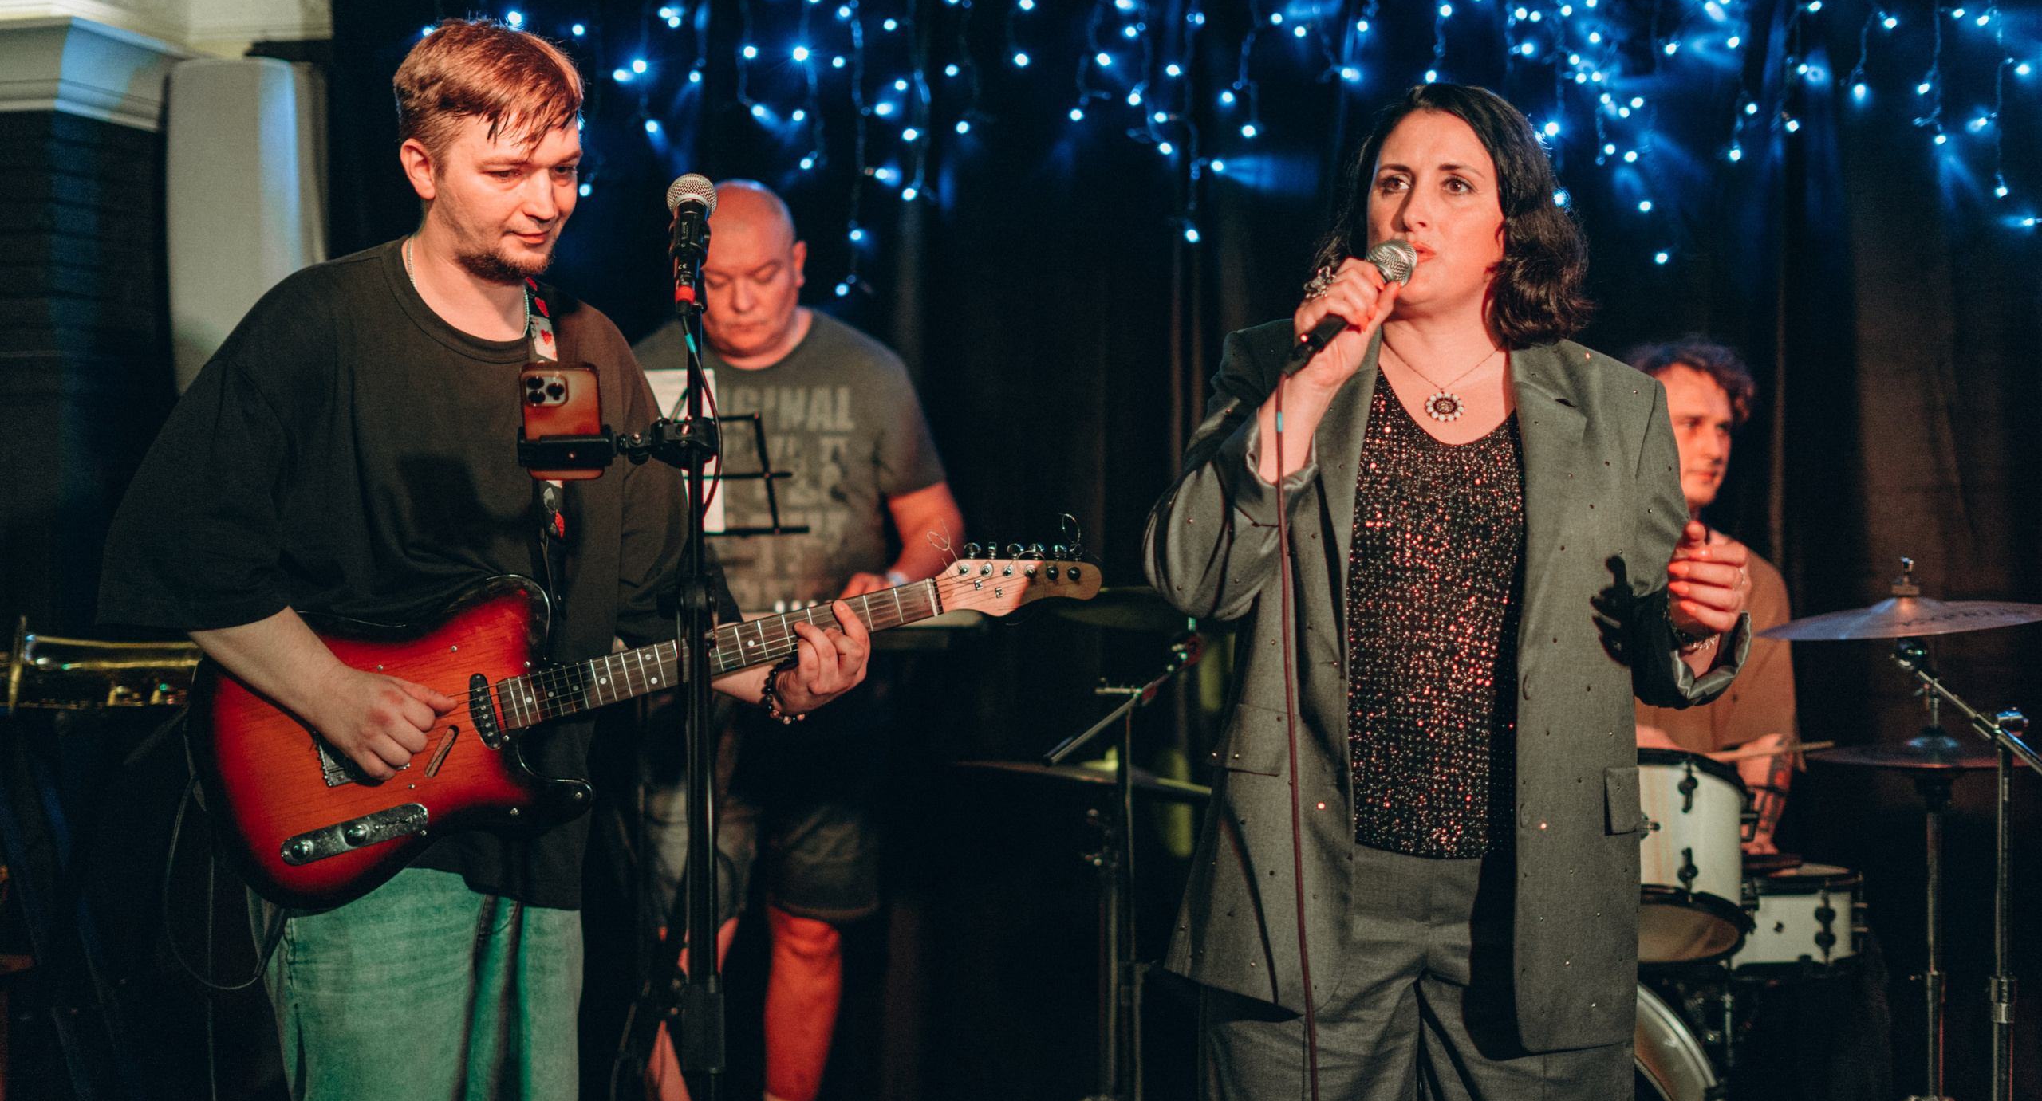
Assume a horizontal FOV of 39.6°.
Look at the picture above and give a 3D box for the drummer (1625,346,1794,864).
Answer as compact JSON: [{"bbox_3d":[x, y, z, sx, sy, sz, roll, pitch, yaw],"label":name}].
[{"bbox_3d":[1.000,0.345,4.280,0.620,1.340,0.720,-1,3,-2],"label":"drummer"}]

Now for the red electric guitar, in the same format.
[{"bbox_3d":[-0.400,0.135,3.107,1.000,0.330,0.070,-14,-16,-7],"label":"red electric guitar"}]

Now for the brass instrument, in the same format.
[{"bbox_3d":[-1.230,0.155,3.770,0.660,0.150,0.250,-1,3,0],"label":"brass instrument"}]

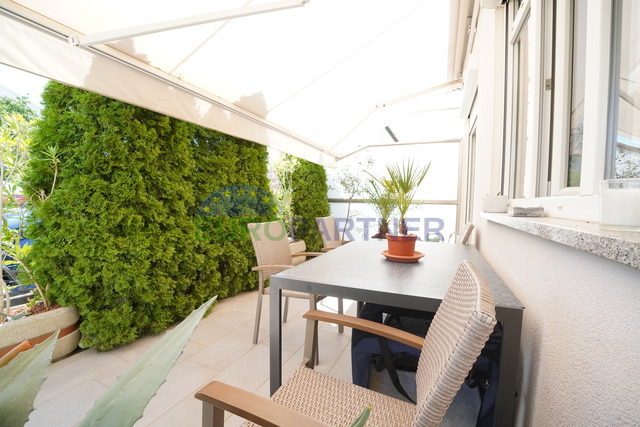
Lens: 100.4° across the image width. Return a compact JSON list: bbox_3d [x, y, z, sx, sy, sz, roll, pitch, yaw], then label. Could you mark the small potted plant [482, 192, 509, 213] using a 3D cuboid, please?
[{"bbox_3d":[0.987,-0.062,1.500,0.113,0.114,0.113,1,2,24],"label":"small potted plant"}]

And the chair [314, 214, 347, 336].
[{"bbox_3d":[0.319,0.497,2.760,0.588,0.889,0.553,1,2,24],"label":"chair"}]

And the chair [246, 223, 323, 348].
[{"bbox_3d":[-0.159,0.521,2.025,0.588,0.889,0.553,1,2,24],"label":"chair"}]

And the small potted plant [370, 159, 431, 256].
[{"bbox_3d":[0.474,-0.029,1.553,0.342,0.548,0.362,1,2,24],"label":"small potted plant"}]

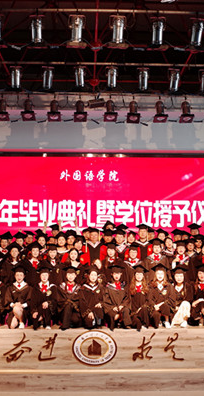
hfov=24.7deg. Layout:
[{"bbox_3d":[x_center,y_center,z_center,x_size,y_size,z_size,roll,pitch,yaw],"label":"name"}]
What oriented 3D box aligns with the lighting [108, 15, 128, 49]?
[{"bbox_3d":[0.237,-2.573,7.200,0.280,0.470,0.270,0,-6,0],"label":"lighting"}]

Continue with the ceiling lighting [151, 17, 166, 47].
[{"bbox_3d":[0.752,-2.222,6.218,0.220,0.380,0.250,0,-6,-1],"label":"ceiling lighting"}]

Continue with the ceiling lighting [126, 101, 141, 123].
[{"bbox_3d":[0.848,-2.307,12.579,0.380,0.530,0.420,0,-6,-2],"label":"ceiling lighting"}]

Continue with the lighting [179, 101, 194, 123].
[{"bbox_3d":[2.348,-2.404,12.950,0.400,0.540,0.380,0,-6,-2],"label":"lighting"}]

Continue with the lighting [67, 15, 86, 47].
[{"bbox_3d":[-0.336,-2.211,6.192,0.260,0.420,0.280,0,-6,-1],"label":"lighting"}]

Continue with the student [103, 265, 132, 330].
[{"bbox_3d":[0.267,1.769,8.400,0.530,1.120,0.660,0,-6,0],"label":"student"}]

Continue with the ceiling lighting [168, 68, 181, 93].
[{"bbox_3d":[1.432,-2.321,9.200,0.230,0.430,0.250,0,-6,0],"label":"ceiling lighting"}]

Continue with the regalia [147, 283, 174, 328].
[{"bbox_3d":[1.085,1.997,8.707,0.500,0.803,0.500,0,-6,3],"label":"regalia"}]

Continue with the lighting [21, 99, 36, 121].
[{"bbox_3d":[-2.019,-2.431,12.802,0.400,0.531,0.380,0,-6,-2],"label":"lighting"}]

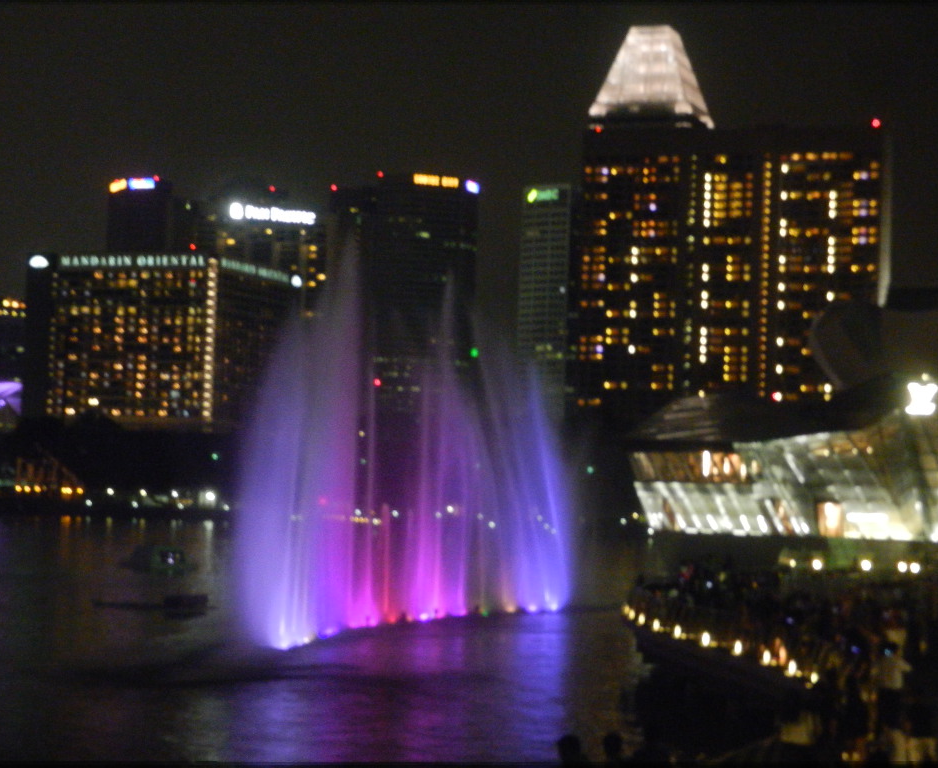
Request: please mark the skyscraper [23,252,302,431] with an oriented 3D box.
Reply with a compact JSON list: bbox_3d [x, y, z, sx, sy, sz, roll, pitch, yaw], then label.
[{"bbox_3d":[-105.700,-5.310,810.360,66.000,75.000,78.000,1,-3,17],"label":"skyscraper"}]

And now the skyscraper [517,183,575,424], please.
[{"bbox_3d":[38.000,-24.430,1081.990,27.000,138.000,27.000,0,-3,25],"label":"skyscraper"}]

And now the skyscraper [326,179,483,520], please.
[{"bbox_3d":[-37.000,-27.430,1320.940,78.000,186.000,50.000,2,-3,-12],"label":"skyscraper"}]

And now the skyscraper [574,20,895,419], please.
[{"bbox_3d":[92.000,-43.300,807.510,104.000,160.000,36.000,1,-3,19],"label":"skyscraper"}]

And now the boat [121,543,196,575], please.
[{"bbox_3d":[-32.030,18.100,238.000,7.600,2.800,2.900,2,-3,-16],"label":"boat"}]

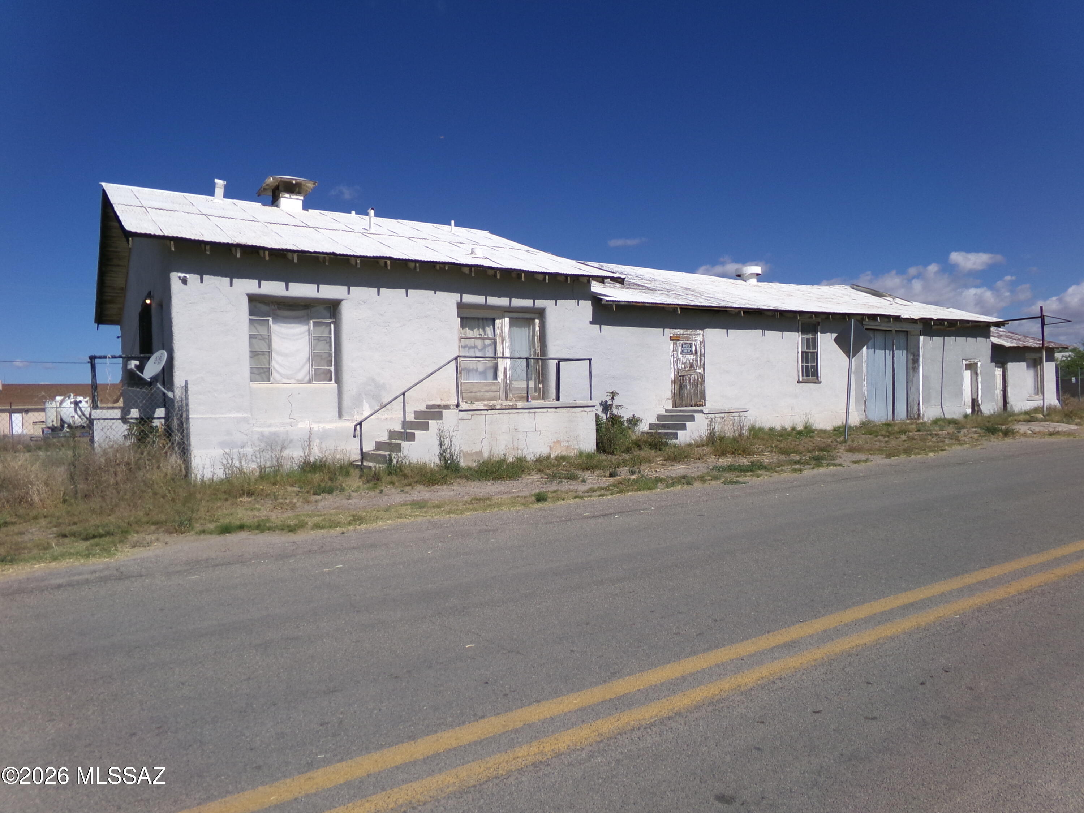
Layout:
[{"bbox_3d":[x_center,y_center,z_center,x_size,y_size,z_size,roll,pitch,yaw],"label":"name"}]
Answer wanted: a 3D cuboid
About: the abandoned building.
[{"bbox_3d":[4.345,-2.794,28.028,35.663,7.488,13.494,-2,1,-33],"label":"abandoned building"}]

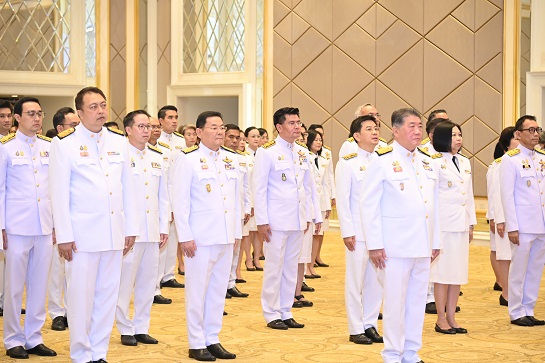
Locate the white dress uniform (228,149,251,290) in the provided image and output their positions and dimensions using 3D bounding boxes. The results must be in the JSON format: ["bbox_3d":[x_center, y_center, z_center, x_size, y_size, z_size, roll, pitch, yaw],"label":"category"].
[{"bbox_3d":[-0.410,0.349,13.257,0.290,1.326,0.480,2,3,45],"label":"white dress uniform"}]

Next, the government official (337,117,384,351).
[{"bbox_3d":[0.692,0.351,10.385,0.320,1.693,0.500,2,3,43],"label":"government official"}]

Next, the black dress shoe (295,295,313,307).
[{"bbox_3d":[0.279,1.069,12.551,0.240,0.090,0.090,2,3,44],"label":"black dress shoe"}]

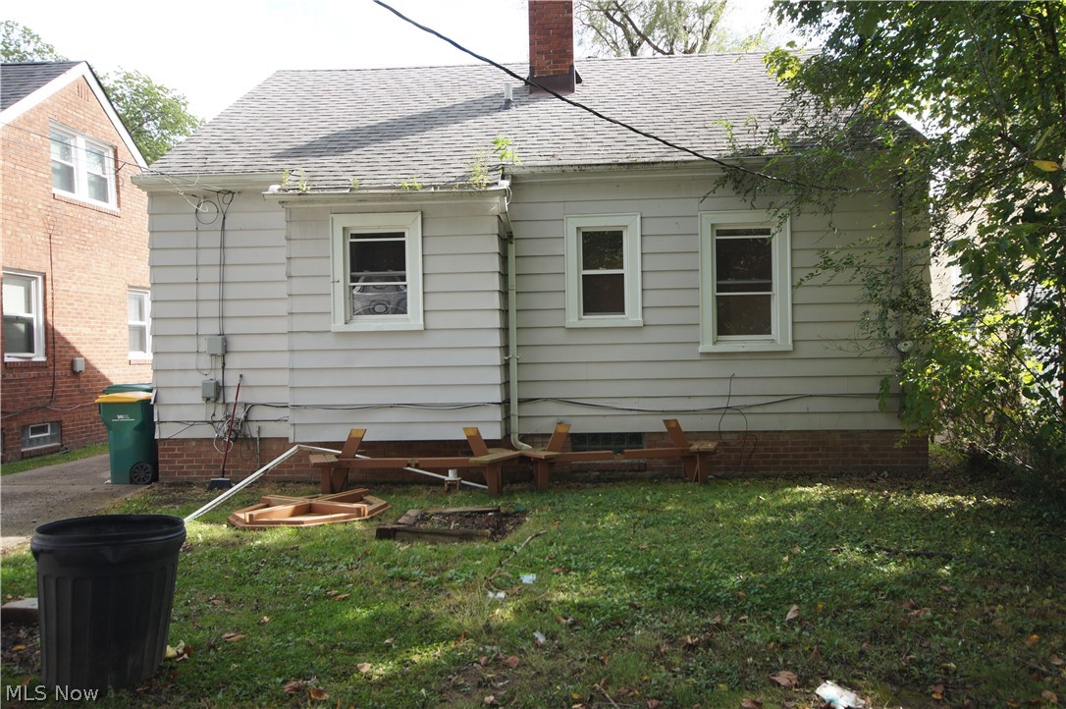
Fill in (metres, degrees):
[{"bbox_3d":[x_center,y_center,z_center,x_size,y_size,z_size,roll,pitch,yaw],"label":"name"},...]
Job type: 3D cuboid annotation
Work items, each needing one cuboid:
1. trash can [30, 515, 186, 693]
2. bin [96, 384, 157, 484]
[{"bbox_3d":[-2.000,1.144,3.491,0.655,0.690,0.655,1,-3,0],"label":"trash can"},{"bbox_3d":[-4.820,0.995,9.070,0.740,1.060,0.630,-1,1,3],"label":"bin"}]

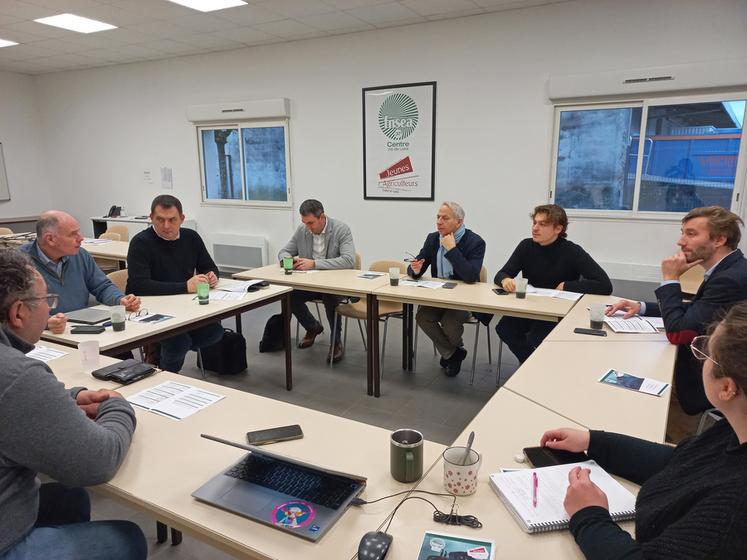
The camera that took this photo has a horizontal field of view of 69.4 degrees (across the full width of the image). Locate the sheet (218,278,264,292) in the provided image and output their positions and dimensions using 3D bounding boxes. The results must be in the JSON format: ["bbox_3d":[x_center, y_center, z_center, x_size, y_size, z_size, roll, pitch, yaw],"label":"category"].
[{"bbox_3d":[-0.954,0.023,3.731,0.290,0.040,0.250,6,13,27],"label":"sheet"}]

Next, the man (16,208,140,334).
[{"bbox_3d":[-1.691,0.260,3.140,0.780,1.290,0.660,8,14,33],"label":"man"}]

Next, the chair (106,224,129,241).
[{"bbox_3d":[-3.350,-0.245,6.749,0.470,0.800,0.520,6,14,28],"label":"chair"}]

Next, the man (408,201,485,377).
[{"bbox_3d":[0.544,0.083,3.986,0.530,1.280,0.700,8,15,37],"label":"man"}]

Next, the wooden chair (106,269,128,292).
[{"bbox_3d":[-1.625,0.350,3.959,0.510,0.800,0.480,6,13,27],"label":"wooden chair"}]

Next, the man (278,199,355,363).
[{"bbox_3d":[-0.432,-0.021,4.444,0.680,1.290,0.750,6,14,28],"label":"man"}]

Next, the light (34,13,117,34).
[{"bbox_3d":[-3.127,-2.716,5.693,0.590,0.030,0.600,5,13,27],"label":"light"}]

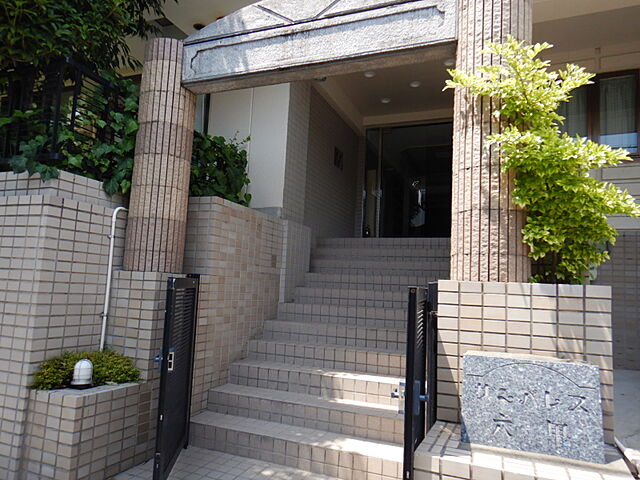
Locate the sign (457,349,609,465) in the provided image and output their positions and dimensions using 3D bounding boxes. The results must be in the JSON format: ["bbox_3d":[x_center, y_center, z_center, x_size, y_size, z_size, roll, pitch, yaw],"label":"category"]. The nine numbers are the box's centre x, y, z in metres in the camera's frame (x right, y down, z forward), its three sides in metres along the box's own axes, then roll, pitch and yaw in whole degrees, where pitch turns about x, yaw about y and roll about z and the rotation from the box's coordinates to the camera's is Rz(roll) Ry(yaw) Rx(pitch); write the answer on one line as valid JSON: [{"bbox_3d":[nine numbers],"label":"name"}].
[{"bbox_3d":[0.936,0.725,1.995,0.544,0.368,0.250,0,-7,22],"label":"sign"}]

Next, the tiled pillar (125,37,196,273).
[{"bbox_3d":[-1.220,-0.628,3.467,0.417,1.768,0.417,0,-7,22],"label":"tiled pillar"}]

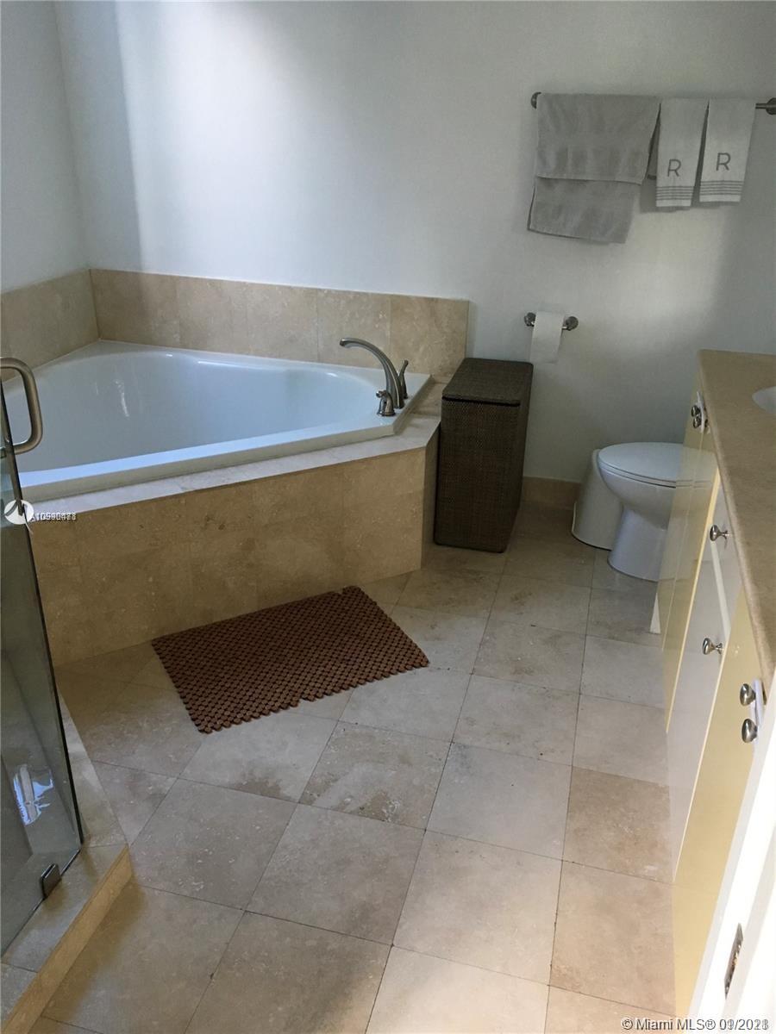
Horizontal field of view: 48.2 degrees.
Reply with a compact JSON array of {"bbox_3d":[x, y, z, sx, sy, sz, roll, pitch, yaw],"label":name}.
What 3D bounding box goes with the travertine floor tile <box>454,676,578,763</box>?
[{"bbox_3d":[0.351,0.542,2.325,0.305,0.013,0.305,8,27,13],"label":"travertine floor tile"}]

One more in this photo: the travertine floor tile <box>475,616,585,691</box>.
[{"bbox_3d":[0.428,0.416,2.590,0.304,0.012,0.304,8,26,13],"label":"travertine floor tile"}]

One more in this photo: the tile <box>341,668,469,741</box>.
[{"bbox_3d":[0.055,0.504,2.390,0.304,0.012,0.304,8,26,13],"label":"tile"}]

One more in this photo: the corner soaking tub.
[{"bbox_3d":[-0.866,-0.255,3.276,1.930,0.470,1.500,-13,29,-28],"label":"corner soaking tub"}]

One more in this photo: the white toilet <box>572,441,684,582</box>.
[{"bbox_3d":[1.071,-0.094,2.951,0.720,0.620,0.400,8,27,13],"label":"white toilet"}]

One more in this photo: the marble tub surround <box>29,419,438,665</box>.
[{"bbox_3d":[-0.414,0.062,2.743,1.389,0.462,0.180,-13,29,-27],"label":"marble tub surround"}]

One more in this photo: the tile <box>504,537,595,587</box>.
[{"bbox_3d":[0.584,0.163,3.123,0.304,0.012,0.304,8,26,13],"label":"tile"}]

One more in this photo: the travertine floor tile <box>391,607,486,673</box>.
[{"bbox_3d":[0.134,0.374,2.658,0.305,0.013,0.305,8,27,13],"label":"travertine floor tile"}]

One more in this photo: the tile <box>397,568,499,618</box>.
[{"bbox_3d":[0.213,0.248,2.928,0.305,0.010,0.305,8,27,13],"label":"tile"}]

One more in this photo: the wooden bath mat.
[{"bbox_3d":[-0.291,0.399,2.555,0.684,0.013,0.478,-12,29,-26],"label":"wooden bath mat"}]

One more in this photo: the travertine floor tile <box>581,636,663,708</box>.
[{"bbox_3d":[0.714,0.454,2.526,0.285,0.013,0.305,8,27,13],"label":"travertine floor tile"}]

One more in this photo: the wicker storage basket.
[{"bbox_3d":[0.368,-0.245,3.270,0.275,0.587,0.467,8,26,13],"label":"wicker storage basket"}]

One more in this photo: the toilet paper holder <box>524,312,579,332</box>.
[{"bbox_3d":[0.601,-0.716,3.205,0.200,0.051,0.076,8,27,13],"label":"toilet paper holder"}]

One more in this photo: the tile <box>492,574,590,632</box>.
[{"bbox_3d":[0.509,0.288,2.860,0.305,0.010,0.305,8,27,13],"label":"tile"}]

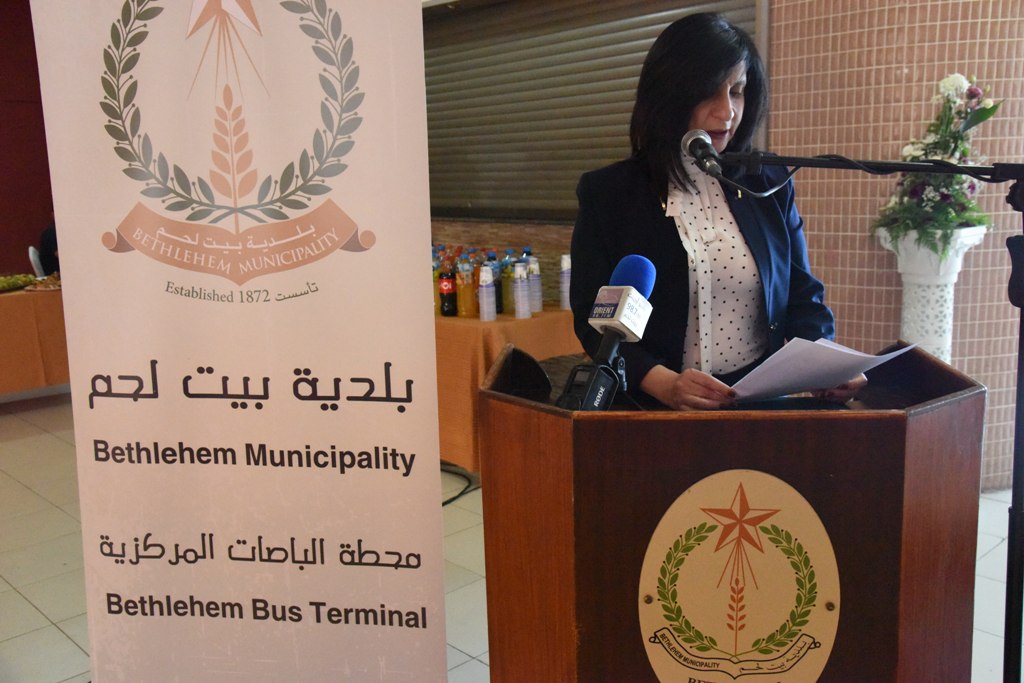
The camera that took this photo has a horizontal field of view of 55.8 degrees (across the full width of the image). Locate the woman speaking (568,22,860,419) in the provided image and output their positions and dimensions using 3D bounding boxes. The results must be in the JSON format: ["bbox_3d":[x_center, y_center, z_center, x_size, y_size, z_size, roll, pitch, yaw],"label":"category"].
[{"bbox_3d":[0.349,0.280,1.805,0.490,1.710,0.420,-2,11,-2],"label":"woman speaking"}]

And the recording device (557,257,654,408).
[{"bbox_3d":[0.149,0.004,1.471,0.077,0.300,0.077,3,-26,40],"label":"recording device"}]

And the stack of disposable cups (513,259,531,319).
[{"bbox_3d":[0.049,-0.234,4.430,0.074,0.256,0.074,-2,10,0],"label":"stack of disposable cups"}]

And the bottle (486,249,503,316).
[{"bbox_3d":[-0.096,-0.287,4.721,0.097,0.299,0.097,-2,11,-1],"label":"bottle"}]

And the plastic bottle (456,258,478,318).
[{"bbox_3d":[-0.222,-0.268,4.631,0.096,0.302,0.096,-2,11,-3],"label":"plastic bottle"}]

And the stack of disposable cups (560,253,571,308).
[{"bbox_3d":[0.278,-0.294,4.805,0.076,0.265,0.076,-2,11,0],"label":"stack of disposable cups"}]

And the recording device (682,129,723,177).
[{"bbox_3d":[0.308,-0.302,1.555,0.053,0.053,0.175,-2,24,1],"label":"recording device"}]

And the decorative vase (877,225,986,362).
[{"bbox_3d":[1.601,0.150,3.758,0.315,1.166,0.315,-12,15,-43],"label":"decorative vase"}]

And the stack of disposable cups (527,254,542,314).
[{"bbox_3d":[0.103,-0.271,4.580,0.074,0.262,0.074,-2,10,0],"label":"stack of disposable cups"}]

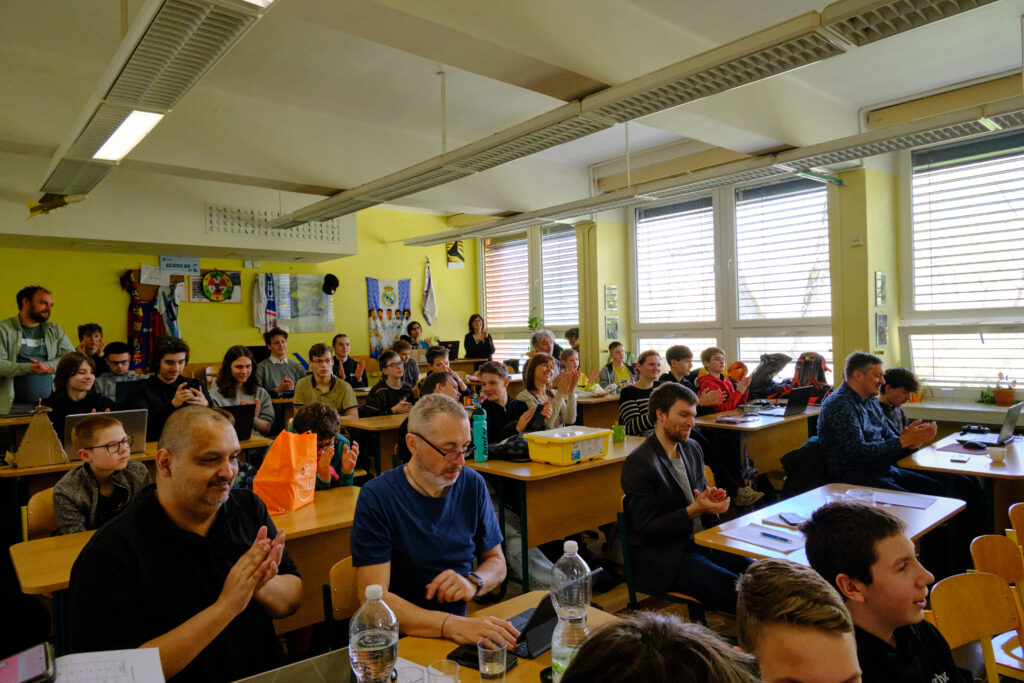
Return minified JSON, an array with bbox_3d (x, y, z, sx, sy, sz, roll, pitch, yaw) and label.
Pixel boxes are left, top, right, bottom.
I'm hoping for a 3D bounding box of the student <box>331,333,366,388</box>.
[{"bbox_3d":[-1.581,0.564,6.557,0.480,1.294,0.680,-2,0,-42],"label":"student"}]

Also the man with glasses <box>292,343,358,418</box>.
[{"bbox_3d":[-1.300,0.666,4.746,0.500,1.321,0.700,-2,0,-37],"label":"man with glasses"}]

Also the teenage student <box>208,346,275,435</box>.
[{"bbox_3d":[-1.738,0.682,4.299,0.460,1.290,0.660,-2,0,-37],"label":"teenage student"}]

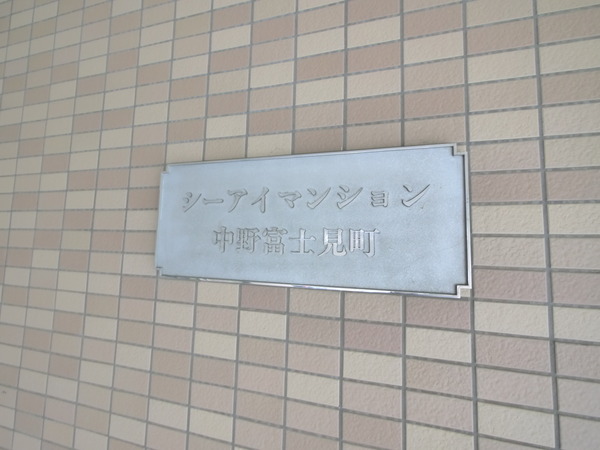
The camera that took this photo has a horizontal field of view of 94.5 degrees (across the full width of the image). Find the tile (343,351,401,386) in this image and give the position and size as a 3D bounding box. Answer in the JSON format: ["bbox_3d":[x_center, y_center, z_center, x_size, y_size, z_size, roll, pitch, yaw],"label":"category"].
[{"bbox_3d":[0.121,0.238,0.466,0.095,0.045,0.010,0,-5,17],"label":"tile"}]

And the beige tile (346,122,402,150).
[{"bbox_3d":[0.133,-0.158,0.503,0.095,0.045,0.009,0,-5,16],"label":"beige tile"}]

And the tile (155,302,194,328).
[{"bbox_3d":[-0.263,0.188,0.586,0.095,0.045,0.010,0,-5,16],"label":"tile"}]

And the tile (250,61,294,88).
[{"bbox_3d":[-0.055,-0.307,0.573,0.095,0.045,0.009,0,-5,16],"label":"tile"}]

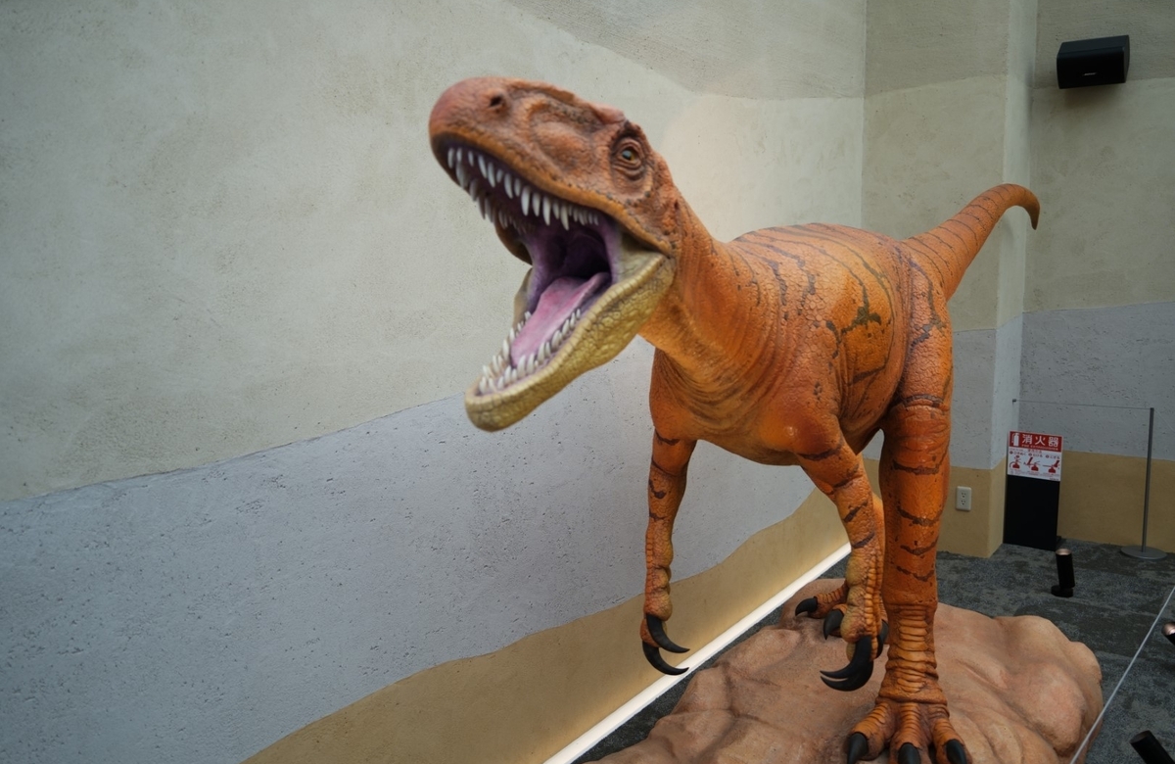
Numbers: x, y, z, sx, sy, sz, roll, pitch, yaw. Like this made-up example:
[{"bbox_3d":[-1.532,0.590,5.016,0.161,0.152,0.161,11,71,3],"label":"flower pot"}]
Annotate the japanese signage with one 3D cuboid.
[{"bbox_3d":[2.378,0.392,4.854,0.255,0.237,0.020,4,6,35],"label":"japanese signage"}]

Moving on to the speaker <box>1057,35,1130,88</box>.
[{"bbox_3d":[2.533,-1.601,4.580,0.289,0.170,0.164,4,47,36],"label":"speaker"}]

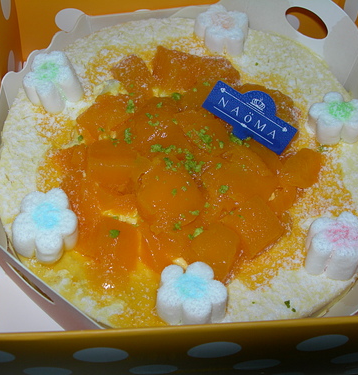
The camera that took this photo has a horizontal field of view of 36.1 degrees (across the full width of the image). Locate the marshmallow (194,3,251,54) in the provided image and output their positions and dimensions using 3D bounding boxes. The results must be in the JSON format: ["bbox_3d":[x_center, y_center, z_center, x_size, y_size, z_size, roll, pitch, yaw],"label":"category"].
[{"bbox_3d":[0.024,-0.091,0.318,0.029,0.013,0.029,8,56,0],"label":"marshmallow"}]

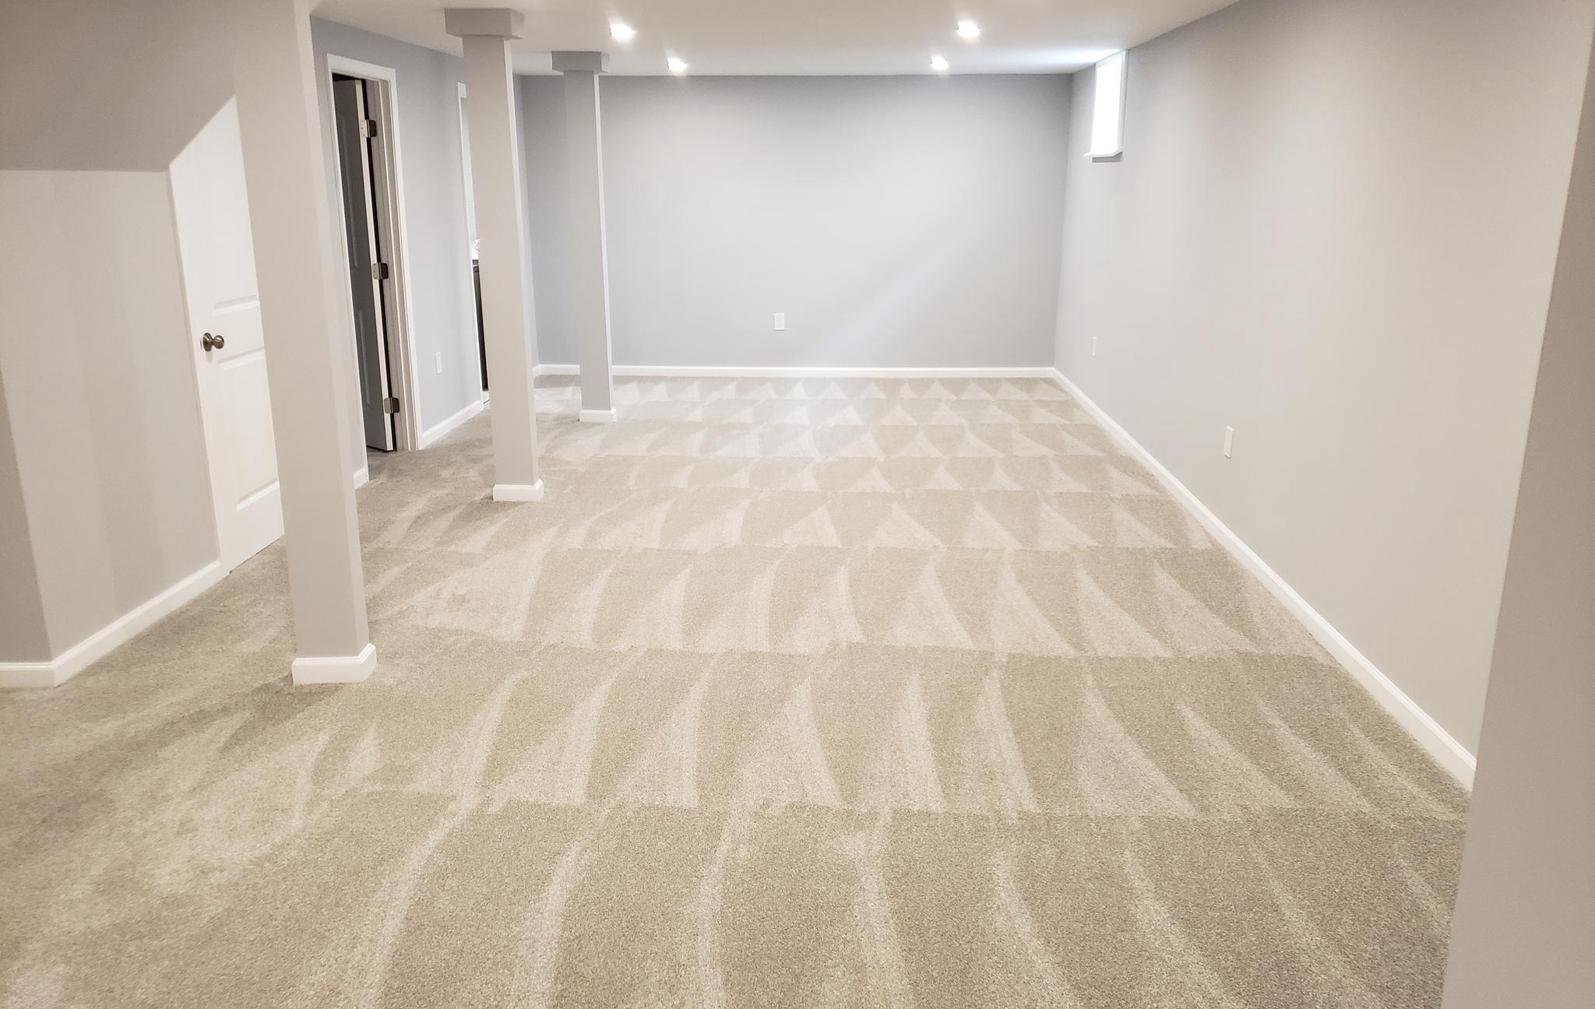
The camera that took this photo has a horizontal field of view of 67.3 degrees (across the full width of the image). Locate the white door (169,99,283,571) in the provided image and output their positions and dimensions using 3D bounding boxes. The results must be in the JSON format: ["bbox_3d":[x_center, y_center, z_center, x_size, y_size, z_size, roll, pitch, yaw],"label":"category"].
[{"bbox_3d":[-2.301,-0.815,4.951,0.045,2.030,0.750,1,15,2],"label":"white door"}]

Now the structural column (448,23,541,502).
[{"bbox_3d":[-1.436,-1.129,5.694,0.300,2.272,0.200,1,15,2],"label":"structural column"}]

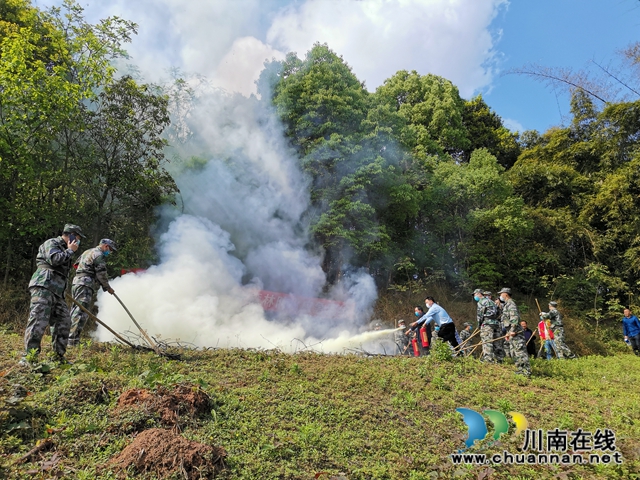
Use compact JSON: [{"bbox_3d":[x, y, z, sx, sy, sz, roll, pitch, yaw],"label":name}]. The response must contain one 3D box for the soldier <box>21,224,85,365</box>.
[{"bbox_3d":[-3.255,0.663,5.850,0.580,1.700,0.550,0,0,-35],"label":"soldier"}]

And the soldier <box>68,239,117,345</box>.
[{"bbox_3d":[-3.431,0.784,7.250,0.620,1.600,0.550,0,0,-33],"label":"soldier"}]

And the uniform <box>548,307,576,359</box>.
[{"bbox_3d":[6.732,2.606,13.400,0.680,1.480,0.560,-3,-6,35],"label":"uniform"}]

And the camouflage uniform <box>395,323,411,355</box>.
[{"bbox_3d":[2.386,3.080,13.900,0.420,1.600,0.500,-4,-7,41],"label":"camouflage uniform"}]

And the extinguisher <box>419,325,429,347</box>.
[{"bbox_3d":[2.368,2.208,11.000,0.170,0.520,0.180,-7,-5,-17],"label":"extinguisher"}]

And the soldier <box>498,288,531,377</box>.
[{"bbox_3d":[3.803,1.809,9.400,0.560,1.710,0.500,0,0,18],"label":"soldier"}]

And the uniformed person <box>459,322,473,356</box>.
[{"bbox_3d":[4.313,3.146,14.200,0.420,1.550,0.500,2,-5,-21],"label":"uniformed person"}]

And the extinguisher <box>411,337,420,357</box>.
[{"bbox_3d":[2.364,2.624,11.900,0.160,0.520,0.180,-9,-5,-17],"label":"extinguisher"}]

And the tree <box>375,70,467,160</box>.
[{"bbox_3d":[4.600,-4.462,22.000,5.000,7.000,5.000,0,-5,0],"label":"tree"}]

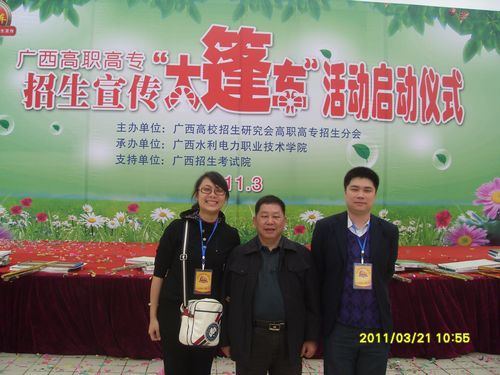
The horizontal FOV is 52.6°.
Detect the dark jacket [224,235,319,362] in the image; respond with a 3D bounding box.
[{"bbox_3d":[0.110,0.597,2.700,0.540,0.670,0.290,1,-2,-1],"label":"dark jacket"}]

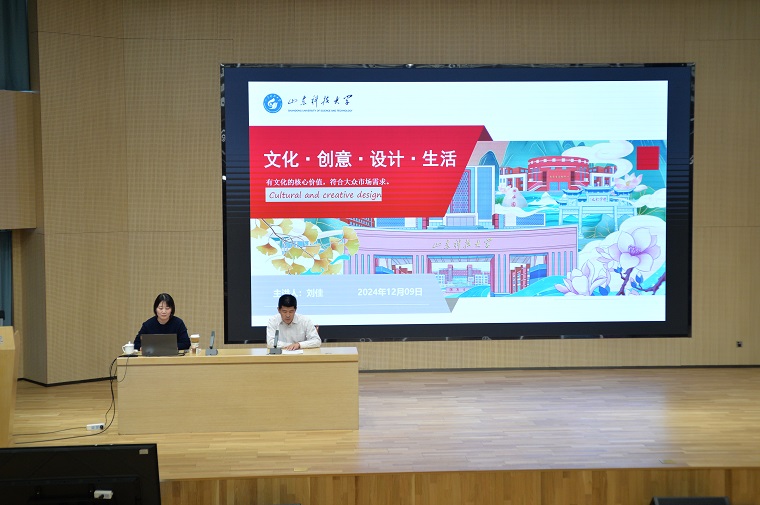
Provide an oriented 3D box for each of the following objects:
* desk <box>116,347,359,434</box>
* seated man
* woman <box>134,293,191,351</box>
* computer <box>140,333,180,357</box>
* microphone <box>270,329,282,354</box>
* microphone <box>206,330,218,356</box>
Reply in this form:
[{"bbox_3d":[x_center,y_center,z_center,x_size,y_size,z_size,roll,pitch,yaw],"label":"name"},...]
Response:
[{"bbox_3d":[-1.373,1.353,12.873,2.315,0.741,0.491,-1,4,-4],"label":"desk"},{"bbox_3d":[-0.861,1.056,13.271,0.551,1.267,0.780,-1,4,-4],"label":"seated man"},{"bbox_3d":[-2.178,1.055,13.188,0.565,1.298,0.780,-1,4,-4],"label":"woman"},{"bbox_3d":[-2.128,0.879,12.737,0.353,0.233,0.314,-1,4,-4],"label":"computer"},{"bbox_3d":[-1.011,0.882,12.765,0.108,0.210,0.130,0,4,4],"label":"microphone"},{"bbox_3d":[-1.631,0.889,12.713,0.108,0.210,0.130,0,4,4],"label":"microphone"}]

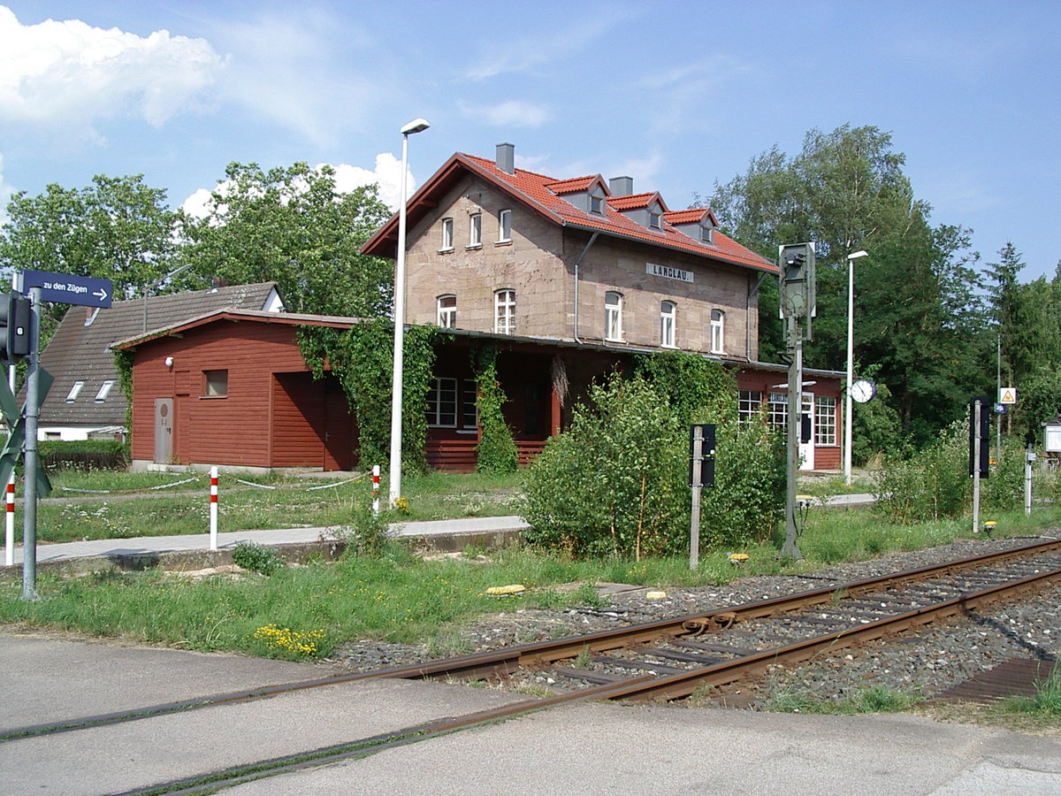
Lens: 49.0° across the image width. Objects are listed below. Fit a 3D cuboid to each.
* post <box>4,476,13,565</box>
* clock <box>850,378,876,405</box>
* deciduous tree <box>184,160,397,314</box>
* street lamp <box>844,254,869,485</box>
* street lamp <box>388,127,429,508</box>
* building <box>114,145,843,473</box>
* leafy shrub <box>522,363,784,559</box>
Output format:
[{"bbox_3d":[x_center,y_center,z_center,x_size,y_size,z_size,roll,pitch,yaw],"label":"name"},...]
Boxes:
[{"bbox_3d":[-5.165,1.194,11.591,0.078,0.953,0.078,0,-2,40],"label":"post"},{"bbox_3d":[9.382,-0.187,32.824,0.680,0.680,0.200,0,-2,40],"label":"clock"},{"bbox_3d":[-13.633,-4.797,65.157,12.000,16.872,12.000,0,-2,40],"label":"deciduous tree"},{"bbox_3d":[9.284,-0.869,33.106,0.640,6.697,0.260,0,-2,40],"label":"street lamp"},{"bbox_3d":[-2.149,-1.546,20.516,0.640,6.885,0.260,0,-2,40],"label":"street lamp"},{"bbox_3d":[0.069,-3.307,42.671,12.342,11.800,26.133,0,-2,40],"label":"building"},{"bbox_3d":[1.766,0.823,16.784,3.000,2.604,3.700,0,-2,40],"label":"leafy shrub"}]

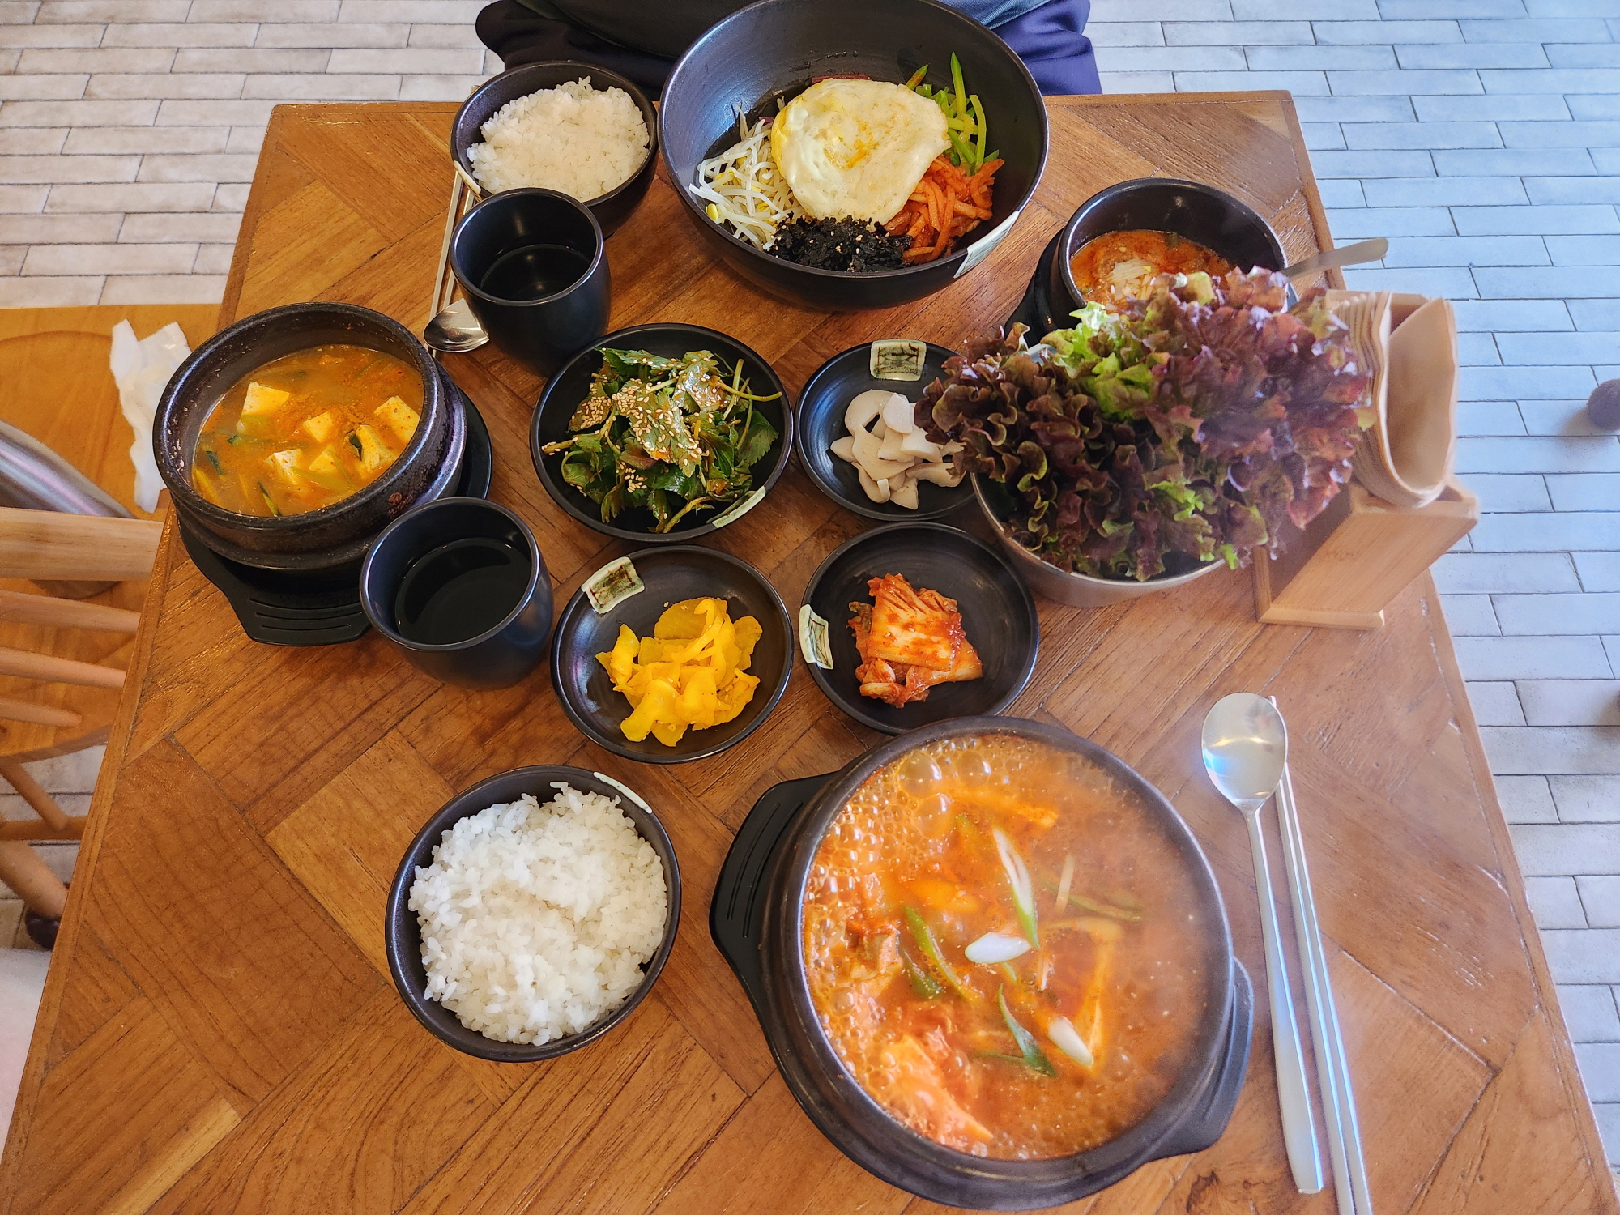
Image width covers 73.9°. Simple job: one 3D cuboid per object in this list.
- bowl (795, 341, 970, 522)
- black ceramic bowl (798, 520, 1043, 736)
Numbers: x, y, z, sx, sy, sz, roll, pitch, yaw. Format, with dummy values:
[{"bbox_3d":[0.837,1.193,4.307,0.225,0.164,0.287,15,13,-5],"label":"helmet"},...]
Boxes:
[{"bbox_3d":[0.046,-0.084,0.550,0.107,0.027,0.107,0,66,0],"label":"bowl"},{"bbox_3d":[0.050,0.013,0.506,0.107,0.027,0.107,0,66,0],"label":"black ceramic bowl"}]

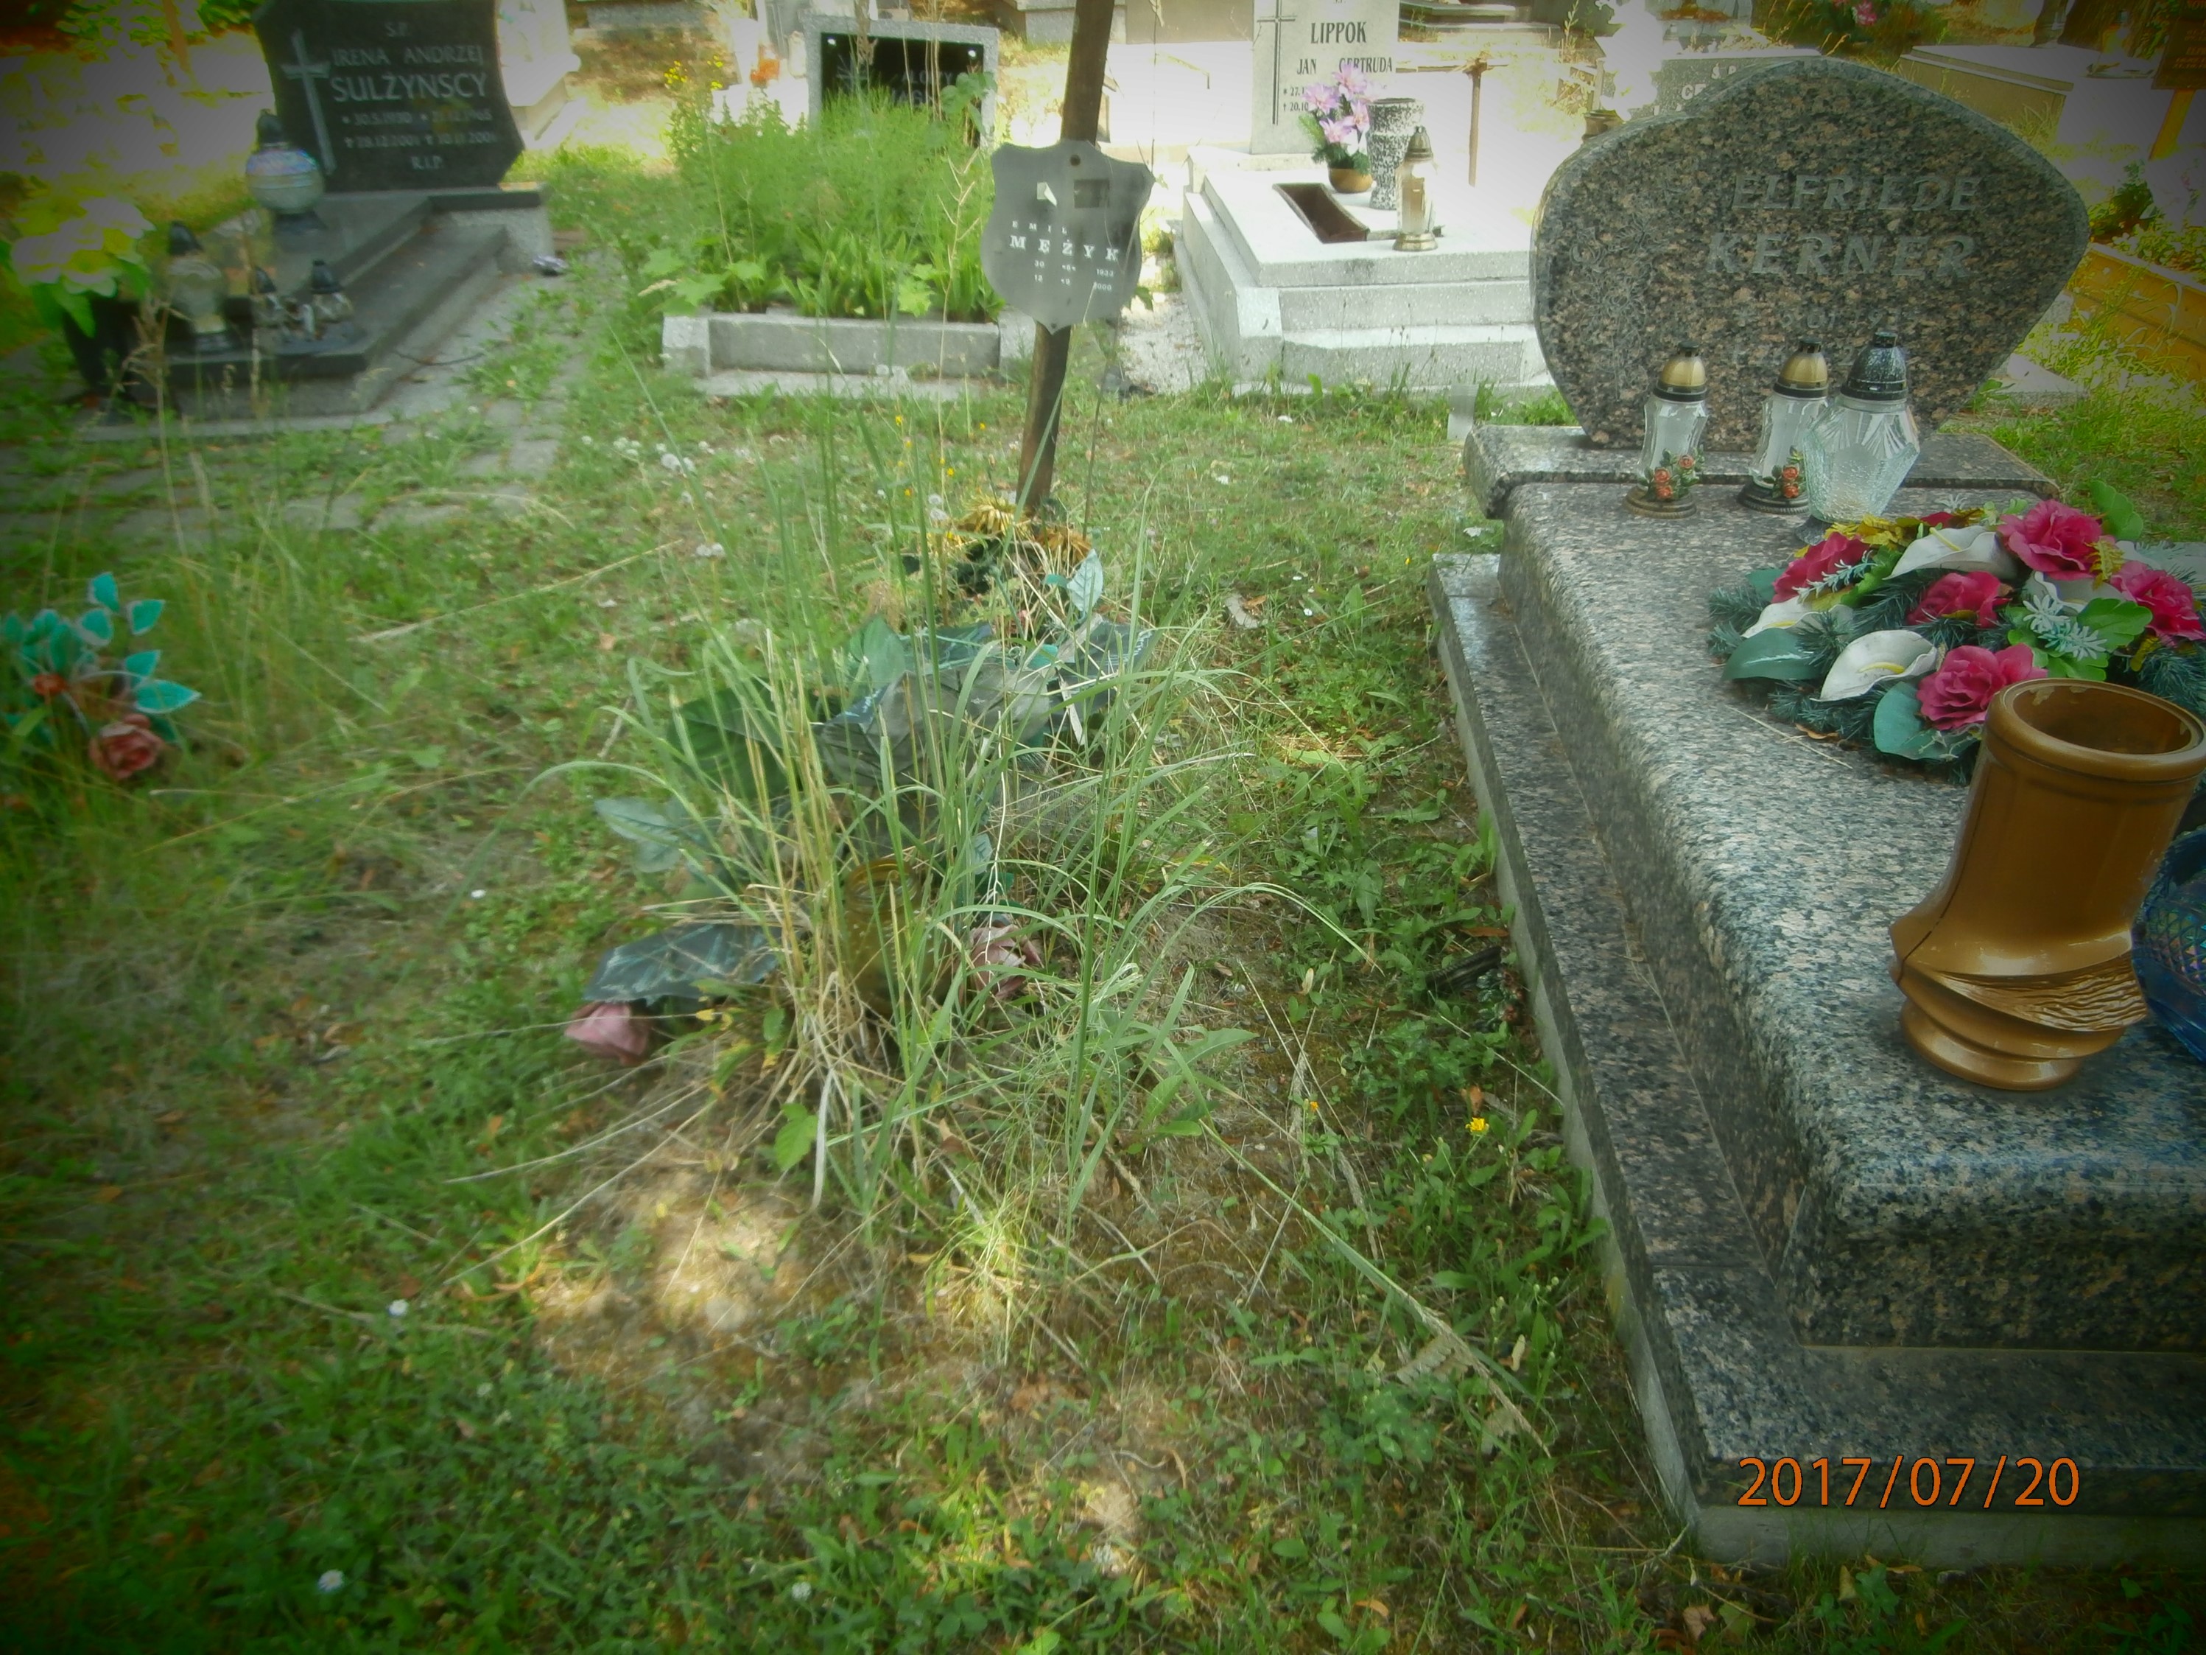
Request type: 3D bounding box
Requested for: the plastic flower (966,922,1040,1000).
[{"bbox_3d":[-0.123,0.168,1.926,0.095,0.095,0.085,-3,34,-4],"label":"plastic flower"}]

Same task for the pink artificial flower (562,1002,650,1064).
[{"bbox_3d":[-0.600,0.248,1.853,0.100,0.072,0.085,-14,36,-19],"label":"pink artificial flower"}]

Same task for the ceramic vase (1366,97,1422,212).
[{"bbox_3d":[0.799,-1.858,4.228,0.145,0.270,0.145,-1,34,0],"label":"ceramic vase"}]

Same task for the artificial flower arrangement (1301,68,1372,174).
[{"bbox_3d":[0.670,-2.034,4.408,0.200,0.280,0.190,-1,34,0],"label":"artificial flower arrangement"}]

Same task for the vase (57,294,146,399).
[{"bbox_3d":[-2.651,-1.262,4.009,0.180,0.240,0.180,-1,34,0],"label":"vase"}]

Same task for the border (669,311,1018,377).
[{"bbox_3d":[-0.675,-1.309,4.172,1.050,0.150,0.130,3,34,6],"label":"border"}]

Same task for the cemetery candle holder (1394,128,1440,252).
[{"bbox_3d":[0.800,-1.604,3.845,0.112,0.270,0.112,-1,34,0],"label":"cemetery candle holder"}]

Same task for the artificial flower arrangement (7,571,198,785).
[{"bbox_3d":[-1.593,-0.227,2.441,0.290,0.300,0.250,-23,40,-29],"label":"artificial flower arrangement"}]

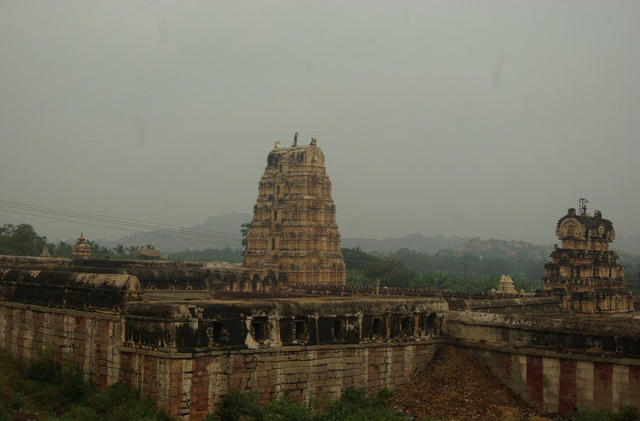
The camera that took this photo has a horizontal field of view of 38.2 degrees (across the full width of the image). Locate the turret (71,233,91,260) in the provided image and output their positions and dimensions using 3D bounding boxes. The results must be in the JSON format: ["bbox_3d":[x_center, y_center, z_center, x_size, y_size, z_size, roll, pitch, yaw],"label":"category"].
[{"bbox_3d":[-28.951,4.397,112.000,1.850,3.400,1.850,5,-4,-44],"label":"turret"}]

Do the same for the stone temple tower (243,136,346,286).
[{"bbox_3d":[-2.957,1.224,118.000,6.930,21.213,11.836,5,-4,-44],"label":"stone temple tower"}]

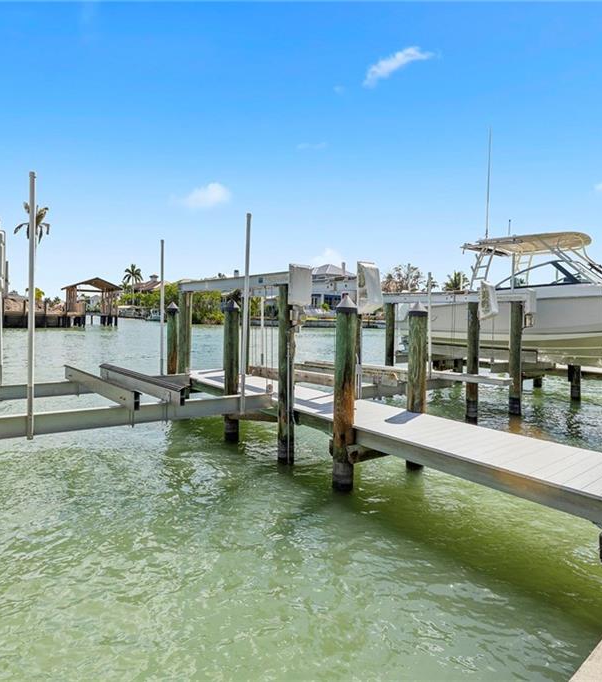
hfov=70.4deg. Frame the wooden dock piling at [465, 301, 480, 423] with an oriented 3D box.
[{"bbox_3d":[3.872,0.491,9.616,0.260,2.731,0.260,-2,5,-39],"label":"wooden dock piling"}]

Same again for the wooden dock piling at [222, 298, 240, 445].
[{"bbox_3d":[-1.341,0.550,8.230,0.280,2.670,0.280,-1,3,-41],"label":"wooden dock piling"}]

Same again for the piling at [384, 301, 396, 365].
[{"bbox_3d":[2.381,0.355,11.316,0.255,2.743,0.255,-2,5,-39],"label":"piling"}]

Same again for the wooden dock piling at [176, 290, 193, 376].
[{"bbox_3d":[-2.694,0.302,9.861,0.275,2.901,0.275,-2,5,-39],"label":"wooden dock piling"}]

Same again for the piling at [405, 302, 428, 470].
[{"bbox_3d":[1.802,0.707,6.627,0.280,2.617,0.280,-2,5,-39],"label":"piling"}]

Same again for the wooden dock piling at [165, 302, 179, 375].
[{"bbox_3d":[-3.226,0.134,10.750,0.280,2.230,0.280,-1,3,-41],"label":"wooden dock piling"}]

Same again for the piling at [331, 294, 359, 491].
[{"bbox_3d":[0.620,0.704,6.080,0.300,2.710,0.300,1,3,0],"label":"piling"}]

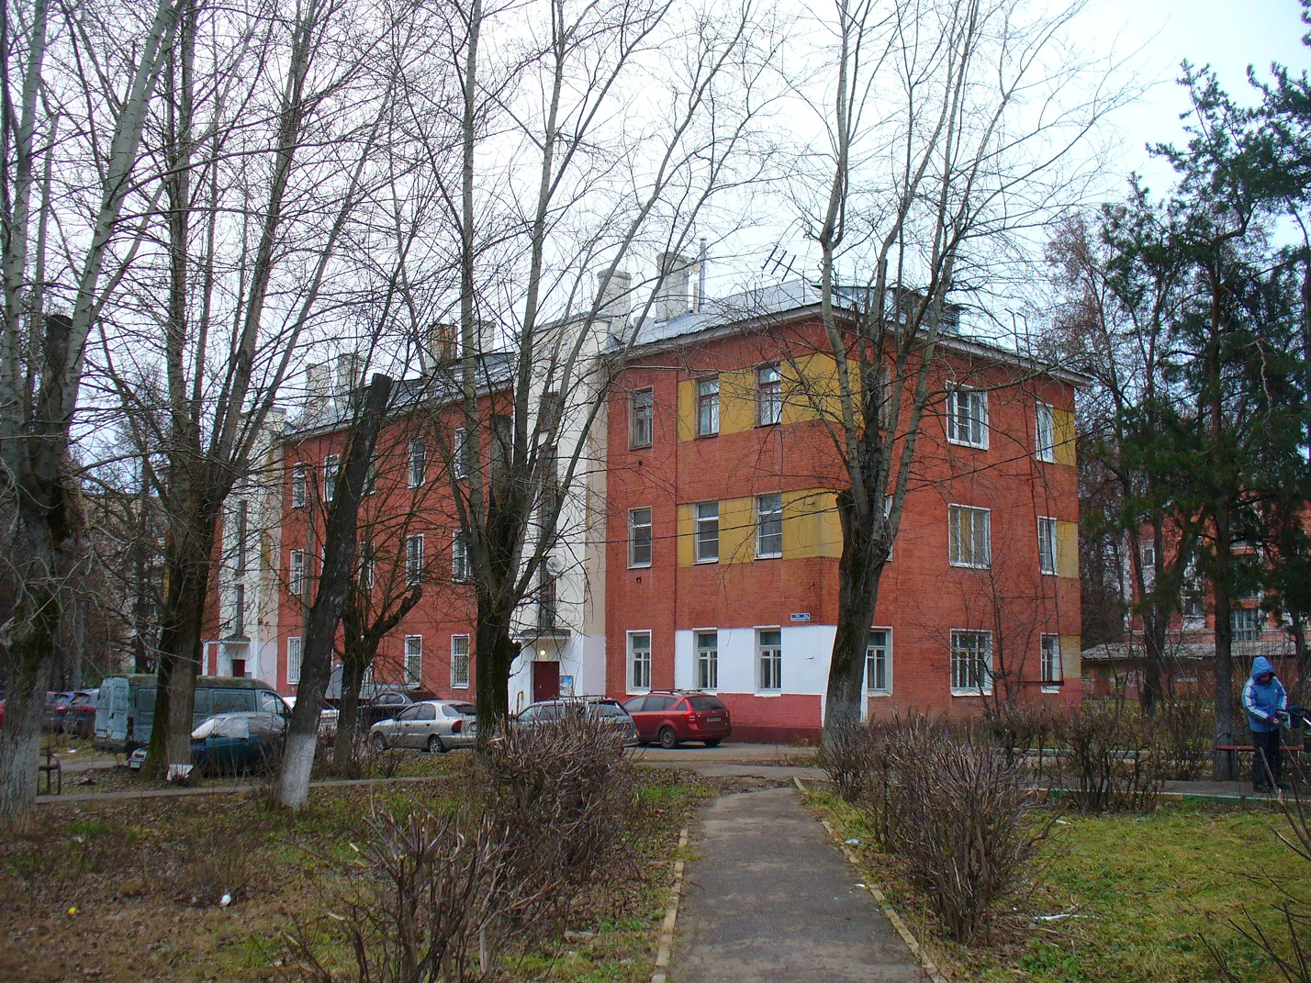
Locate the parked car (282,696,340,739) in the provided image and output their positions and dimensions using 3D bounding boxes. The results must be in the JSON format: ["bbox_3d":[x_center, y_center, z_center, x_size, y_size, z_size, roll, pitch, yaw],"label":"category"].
[{"bbox_3d":[-11.021,7.141,44.002,1.700,1.440,4.300,7,-10,-42],"label":"parked car"}]

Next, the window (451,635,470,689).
[{"bbox_3d":[-6.479,5.685,46.579,0.150,1.780,1.060,7,-10,-42],"label":"window"}]

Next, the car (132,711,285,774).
[{"bbox_3d":[-10.592,6.025,34.300,4.270,1.420,1.680,7,-10,-42],"label":"car"}]

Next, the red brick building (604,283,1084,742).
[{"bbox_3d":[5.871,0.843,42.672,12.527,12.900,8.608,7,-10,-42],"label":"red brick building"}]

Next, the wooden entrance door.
[{"bbox_3d":[-3.530,6.567,45.372,0.120,2.100,1.280,7,-10,-42],"label":"wooden entrance door"}]

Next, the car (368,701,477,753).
[{"bbox_3d":[-6.228,6.505,39.000,4.240,1.430,1.680,-6,-10,44],"label":"car"}]

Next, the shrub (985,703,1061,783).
[{"bbox_3d":[5.566,3.746,21.300,1.150,1.280,1.150,1,-7,0],"label":"shrub"}]

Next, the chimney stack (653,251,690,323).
[{"bbox_3d":[0.581,-7.296,51.114,1.060,2.565,0.640,7,-10,-42],"label":"chimney stack"}]

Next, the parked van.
[{"bbox_3d":[-11.353,5.647,35.551,4.950,2.000,1.880,7,-10,-42],"label":"parked van"}]

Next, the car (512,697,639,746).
[{"bbox_3d":[-2.521,5.972,36.500,1.700,1.480,4.350,7,-10,-43],"label":"car"}]

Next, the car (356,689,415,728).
[{"bbox_3d":[-7.877,7.204,45.000,1.750,1.430,4.600,7,-10,-43],"label":"car"}]

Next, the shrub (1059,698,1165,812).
[{"bbox_3d":[5.031,2.906,15.517,1.174,1.161,1.115,0,-7,0],"label":"shrub"}]

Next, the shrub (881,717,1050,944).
[{"bbox_3d":[1.954,2.107,8.909,1.032,1.299,1.032,0,-7,0],"label":"shrub"}]

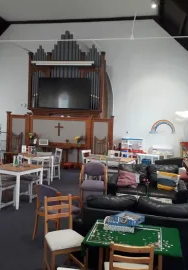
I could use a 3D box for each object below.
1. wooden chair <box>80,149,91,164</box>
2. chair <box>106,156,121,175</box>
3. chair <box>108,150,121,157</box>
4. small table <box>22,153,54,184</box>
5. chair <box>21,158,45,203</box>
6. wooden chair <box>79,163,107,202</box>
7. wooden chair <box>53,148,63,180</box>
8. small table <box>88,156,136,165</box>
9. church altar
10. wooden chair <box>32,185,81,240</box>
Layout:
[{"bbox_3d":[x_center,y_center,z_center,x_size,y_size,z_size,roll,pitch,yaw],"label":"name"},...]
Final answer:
[{"bbox_3d":[-0.084,0.926,8.471,0.480,0.870,0.410,5,4,44],"label":"wooden chair"},{"bbox_3d":[0.515,0.959,7.078,0.403,0.836,0.462,3,3,15],"label":"chair"},{"bbox_3d":[0.582,0.945,8.590,0.410,0.870,0.480,3,3,12],"label":"chair"},{"bbox_3d":[-1.680,0.950,8.086,0.745,0.740,0.745,0,4,-36],"label":"small table"},{"bbox_3d":[-1.395,0.998,6.204,0.410,0.870,0.480,4,4,29],"label":"chair"},{"bbox_3d":[-0.004,1.073,5.896,0.560,0.860,0.570,2,3,1],"label":"wooden chair"},{"bbox_3d":[-1.255,0.882,8.453,0.480,0.870,0.410,0,4,-35],"label":"wooden chair"},{"bbox_3d":[0.485,1.038,8.010,1.220,0.740,0.770,3,3,22],"label":"small table"},{"bbox_3d":[-1.331,0.141,10.403,4.032,1.809,0.541,3,3,13],"label":"church altar"},{"bbox_3d":[-0.510,1.153,4.157,0.540,0.850,0.530,5,4,41],"label":"wooden chair"}]

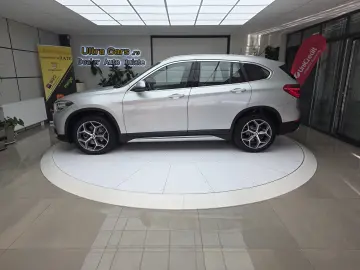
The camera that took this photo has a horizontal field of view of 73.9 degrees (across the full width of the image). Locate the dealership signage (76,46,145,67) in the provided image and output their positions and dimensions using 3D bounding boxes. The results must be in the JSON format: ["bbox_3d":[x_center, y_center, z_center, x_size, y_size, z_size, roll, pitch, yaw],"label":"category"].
[{"bbox_3d":[-2.138,-2.474,7.519,2.182,0.604,0.060,0,15,0],"label":"dealership signage"}]

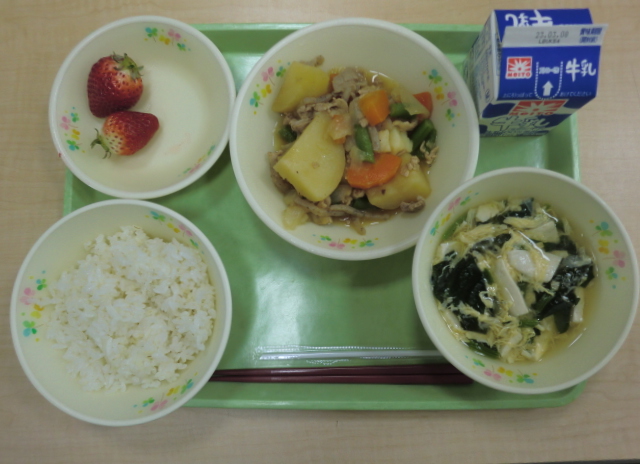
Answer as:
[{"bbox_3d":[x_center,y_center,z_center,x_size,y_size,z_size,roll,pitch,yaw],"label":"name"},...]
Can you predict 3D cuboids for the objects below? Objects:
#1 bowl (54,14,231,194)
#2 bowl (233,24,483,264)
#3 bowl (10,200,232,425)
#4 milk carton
[{"bbox_3d":[-0.120,-0.084,0.347,0.129,0.042,0.129,0,84,2],"label":"bowl"},{"bbox_3d":[0.022,-0.058,0.332,0.157,0.058,0.157,0,84,2],"label":"bowl"},{"bbox_3d":[-0.122,0.051,0.325,0.138,0.059,0.138,-1,84,2],"label":"bowl"},{"bbox_3d":[0.135,-0.104,0.313,0.057,0.098,0.056,-1,84,2],"label":"milk carton"}]

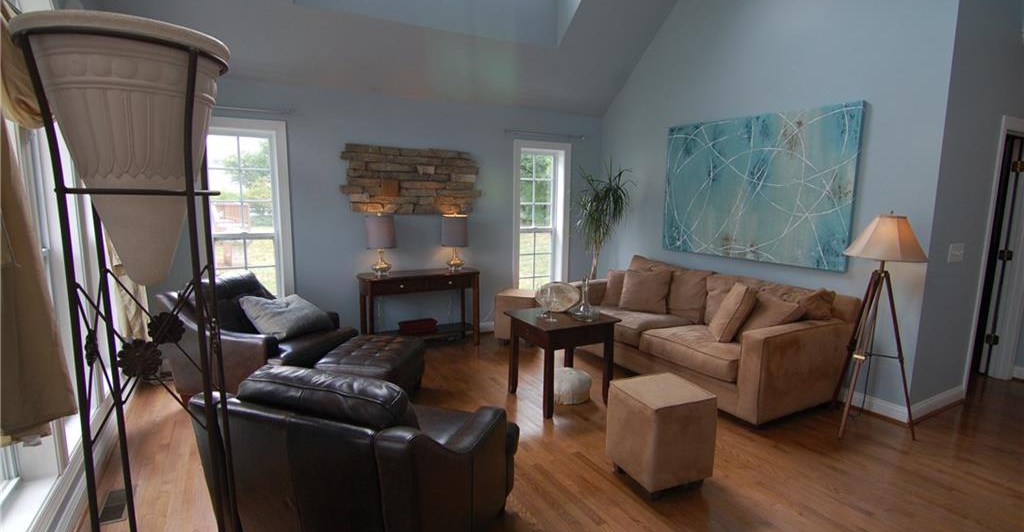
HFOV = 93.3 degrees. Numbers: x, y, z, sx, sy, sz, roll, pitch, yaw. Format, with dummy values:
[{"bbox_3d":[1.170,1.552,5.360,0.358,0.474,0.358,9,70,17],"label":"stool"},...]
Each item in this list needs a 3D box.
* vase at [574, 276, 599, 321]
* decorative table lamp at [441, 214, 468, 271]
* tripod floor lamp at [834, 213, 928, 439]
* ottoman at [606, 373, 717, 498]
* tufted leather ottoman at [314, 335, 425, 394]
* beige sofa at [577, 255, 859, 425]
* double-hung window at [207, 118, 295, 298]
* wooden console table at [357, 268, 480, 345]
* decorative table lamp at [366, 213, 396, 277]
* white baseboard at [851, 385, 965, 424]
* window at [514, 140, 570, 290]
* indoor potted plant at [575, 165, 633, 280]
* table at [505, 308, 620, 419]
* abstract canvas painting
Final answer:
[{"bbox_3d":[0.557,0.229,3.610,0.176,0.286,0.176,0,8,0],"label":"vase"},{"bbox_3d":[-0.568,-0.226,4.855,0.265,0.563,0.265,0,8,0],"label":"decorative table lamp"},{"bbox_3d":[2.344,0.369,3.189,0.480,1.444,0.520,1,8,0],"label":"tripod floor lamp"},{"bbox_3d":[0.807,0.897,2.634,0.405,0.480,0.390,-3,9,-22],"label":"ottoman"},{"bbox_3d":[-0.979,0.802,3.444,0.499,0.414,0.708,1,8,5],"label":"tufted leather ottoman"},{"bbox_3d":[1.456,0.464,4.319,0.935,0.912,2.333,-4,10,-31],"label":"beige sofa"},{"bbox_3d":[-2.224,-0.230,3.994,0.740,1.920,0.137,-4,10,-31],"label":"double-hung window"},{"bbox_3d":[-0.863,0.455,4.708,1.110,0.749,0.335,-4,9,-29],"label":"wooden console table"},{"bbox_3d":[-1.205,-0.183,4.462,0.265,0.578,0.265,-4,9,-30],"label":"decorative table lamp"},{"bbox_3d":[2.942,0.961,3.599,0.820,0.116,0.402,-4,9,-30],"label":"white baseboard"},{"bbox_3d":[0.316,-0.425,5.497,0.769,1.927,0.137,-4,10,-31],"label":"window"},{"bbox_3d":[0.938,-0.199,5.432,0.623,1.892,0.623,-4,10,-31],"label":"indoor potted plant"},{"bbox_3d":[0.362,0.694,3.644,0.635,0.628,0.593,-4,9,-27],"label":"table"},{"bbox_3d":[2.000,-0.657,4.146,0.049,1.216,1.701,-4,10,-31],"label":"abstract canvas painting"}]

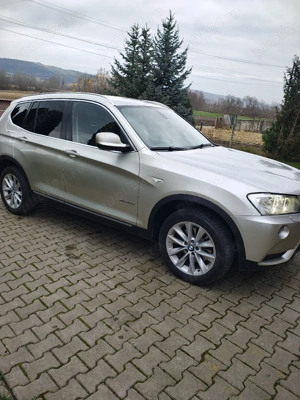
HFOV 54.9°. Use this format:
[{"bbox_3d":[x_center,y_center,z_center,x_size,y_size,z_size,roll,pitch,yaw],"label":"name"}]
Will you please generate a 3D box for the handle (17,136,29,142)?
[{"bbox_3d":[-1.593,-0.756,3.608,0.220,0.045,0.050,21,24,32],"label":"handle"}]

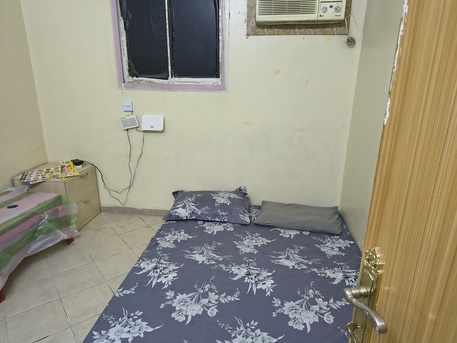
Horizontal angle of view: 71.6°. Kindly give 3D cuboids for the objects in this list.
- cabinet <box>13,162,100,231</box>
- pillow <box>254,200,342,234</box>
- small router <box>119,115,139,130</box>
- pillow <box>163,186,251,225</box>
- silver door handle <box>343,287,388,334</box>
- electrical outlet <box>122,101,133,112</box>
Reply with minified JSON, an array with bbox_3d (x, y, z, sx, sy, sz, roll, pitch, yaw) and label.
[{"bbox_3d":[-1.631,0.252,3.079,0.510,0.525,0.480,3,18,7],"label":"cabinet"},{"bbox_3d":[0.597,0.369,2.701,0.680,0.115,0.420,4,18,11],"label":"pillow"},{"bbox_3d":[-0.924,-0.460,2.957,0.160,0.104,0.030,-11,15,11],"label":"small router"},{"bbox_3d":[-0.161,0.287,2.825,0.720,0.175,0.460,3,18,7],"label":"pillow"},{"bbox_3d":[0.322,0.312,0.720,0.062,0.036,0.125,-4,19,-15],"label":"silver door handle"},{"bbox_3d":[-0.941,-0.609,2.968,0.084,0.088,0.022,3,18,7],"label":"electrical outlet"}]

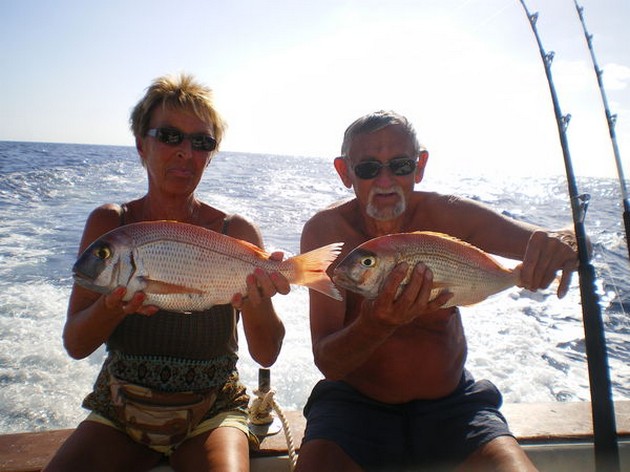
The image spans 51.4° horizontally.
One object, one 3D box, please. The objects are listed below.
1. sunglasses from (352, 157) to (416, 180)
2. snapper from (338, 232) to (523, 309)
[{"bbox_3d":[0.147,-0.153,1.457,0.140,0.042,0.140,-6,8,1],"label":"sunglasses"},{"bbox_3d":[0.215,0.057,1.120,0.365,0.130,0.058,0,7,-9],"label":"snapper"}]

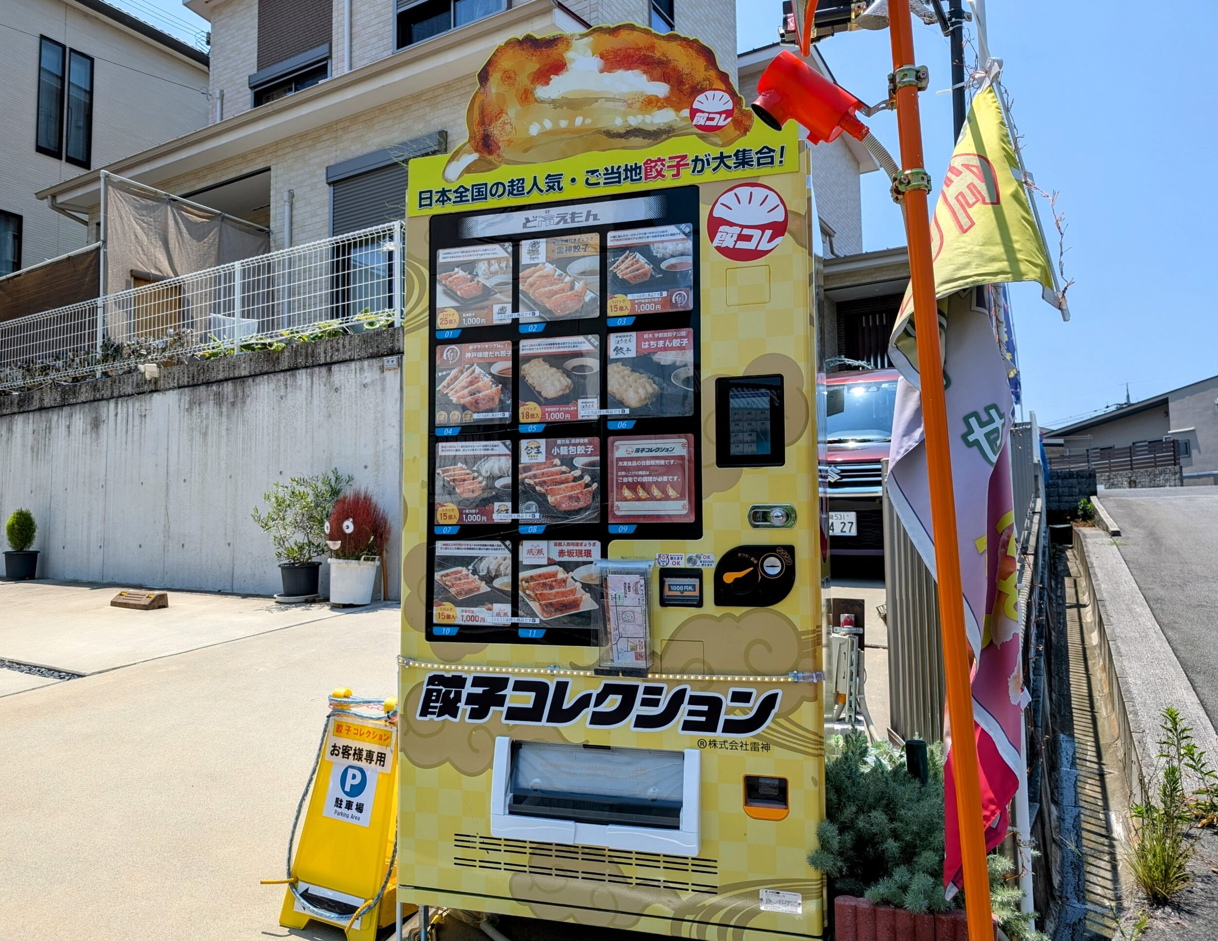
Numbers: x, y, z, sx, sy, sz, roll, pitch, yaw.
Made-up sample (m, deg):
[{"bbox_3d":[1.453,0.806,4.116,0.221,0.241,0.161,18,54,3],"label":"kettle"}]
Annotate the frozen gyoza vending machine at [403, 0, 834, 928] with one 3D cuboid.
[{"bbox_3d":[0.069,0.042,2.450,1.035,2.282,0.770,-2,-4,17],"label":"frozen gyoza vending machine"}]

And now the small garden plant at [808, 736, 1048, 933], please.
[{"bbox_3d":[0.792,0.914,2.170,0.530,0.470,0.450,-2,-4,14],"label":"small garden plant"}]

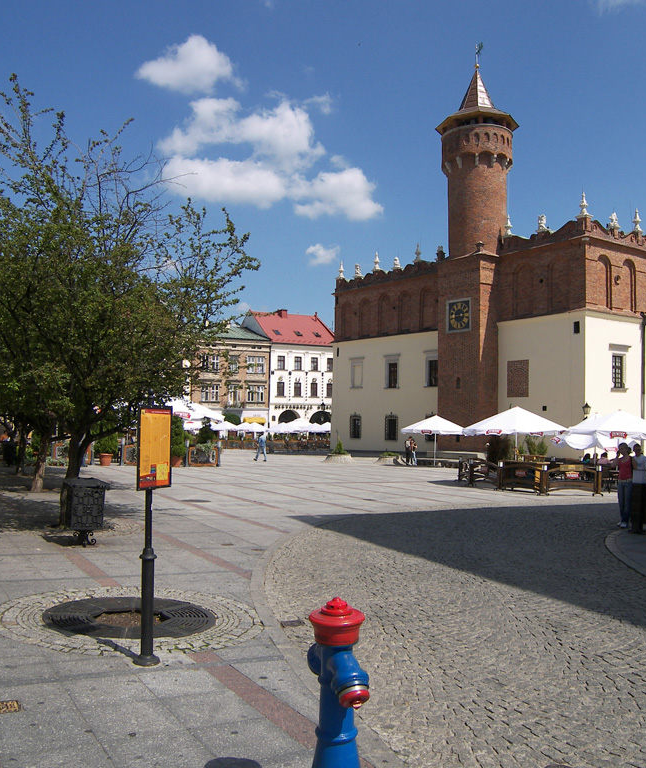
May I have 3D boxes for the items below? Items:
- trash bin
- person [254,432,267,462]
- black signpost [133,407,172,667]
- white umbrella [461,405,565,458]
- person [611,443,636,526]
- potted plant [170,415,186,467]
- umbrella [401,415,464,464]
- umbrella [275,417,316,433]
[{"bbox_3d":[-3.529,1.889,10.589,0.570,1.000,0.500,2,-3,-29],"label":"trash bin"},{"bbox_3d":[-3.537,3.537,40.339,0.720,1.680,0.500,1,-3,-6],"label":"person"},{"bbox_3d":[-1.321,1.147,5.478,0.200,1.950,0.390,-1,-3,27],"label":"black signpost"},{"bbox_3d":[7.988,2.438,29.231,3.000,3.020,3.000,2,-3,-33],"label":"white umbrella"},{"bbox_3d":[5.821,1.973,13.800,0.500,1.660,0.360,-1,-4,27],"label":"person"},{"bbox_3d":[-6.706,2.586,32.500,0.880,2.380,0.880,1,-3,0],"label":"potted plant"},{"bbox_3d":[6.567,3.353,42.418,3.750,3.000,3.750,1,-3,0],"label":"umbrella"},{"bbox_3d":[-2.102,4.370,62.923,3.800,2.800,3.800,1,-3,0],"label":"umbrella"}]

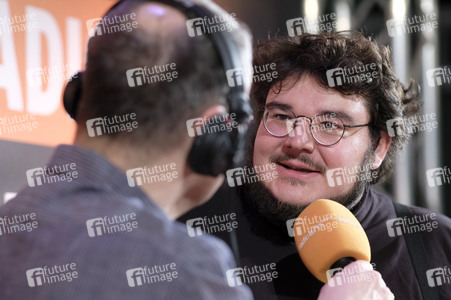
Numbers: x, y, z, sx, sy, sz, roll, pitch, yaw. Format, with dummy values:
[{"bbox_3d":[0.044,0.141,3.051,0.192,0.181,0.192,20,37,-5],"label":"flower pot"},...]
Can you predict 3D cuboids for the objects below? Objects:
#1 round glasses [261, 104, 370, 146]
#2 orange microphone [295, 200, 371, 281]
[{"bbox_3d":[0.131,-0.033,2.262,0.140,0.046,0.140,11,8,24],"label":"round glasses"},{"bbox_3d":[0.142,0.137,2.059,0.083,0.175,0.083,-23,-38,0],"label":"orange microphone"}]

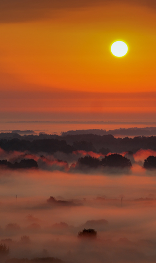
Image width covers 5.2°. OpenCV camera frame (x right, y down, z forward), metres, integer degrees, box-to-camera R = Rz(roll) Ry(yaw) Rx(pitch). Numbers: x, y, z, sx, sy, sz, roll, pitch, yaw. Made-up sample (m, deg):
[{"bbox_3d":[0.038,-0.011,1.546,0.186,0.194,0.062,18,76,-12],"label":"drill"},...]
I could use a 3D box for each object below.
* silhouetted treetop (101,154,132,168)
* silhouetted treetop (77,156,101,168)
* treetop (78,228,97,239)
[{"bbox_3d":[32.420,28.000,1448.420,25.300,17.300,20.200,0,0,0],"label":"silhouetted treetop"},{"bbox_3d":[10.110,28.840,1448.420,19.400,15.600,15.500,0,0,0],"label":"silhouetted treetop"},{"bbox_3d":[3.860,40.190,663.130,7.300,5.200,6.600,0,0,0],"label":"treetop"}]

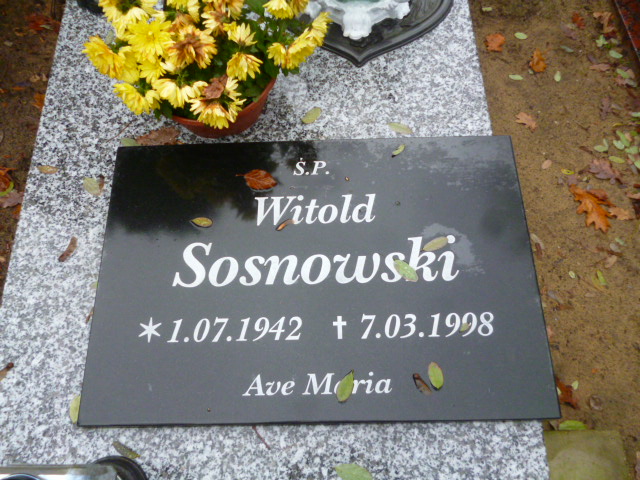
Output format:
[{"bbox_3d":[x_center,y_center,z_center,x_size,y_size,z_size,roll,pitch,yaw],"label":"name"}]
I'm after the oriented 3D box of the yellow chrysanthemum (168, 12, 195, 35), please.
[{"bbox_3d":[-0.191,-0.296,0.712,0.046,0.032,0.044,0,68,2],"label":"yellow chrysanthemum"}]

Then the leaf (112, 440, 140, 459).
[{"bbox_3d":[-0.248,0.268,0.663,0.043,0.008,0.015,24,72,10],"label":"leaf"}]

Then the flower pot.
[{"bbox_3d":[-0.167,-0.251,0.821,0.216,0.096,0.216,-1,68,1],"label":"flower pot"}]

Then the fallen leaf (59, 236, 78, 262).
[{"bbox_3d":[-0.372,0.015,0.769,0.013,0.008,0.042,23,71,10],"label":"fallen leaf"}]

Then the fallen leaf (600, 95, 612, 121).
[{"bbox_3d":[0.683,-0.314,1.234,0.021,0.010,0.066,15,70,8],"label":"fallen leaf"}]

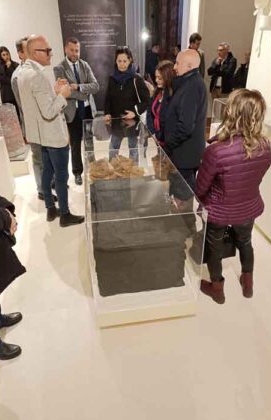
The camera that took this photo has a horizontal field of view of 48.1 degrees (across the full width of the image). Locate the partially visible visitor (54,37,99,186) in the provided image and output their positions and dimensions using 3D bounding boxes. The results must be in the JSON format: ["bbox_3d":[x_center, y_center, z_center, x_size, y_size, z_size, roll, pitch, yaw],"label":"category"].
[{"bbox_3d":[-0.701,-1.147,3.757,0.540,1.750,0.380,-6,31,-7],"label":"partially visible visitor"}]

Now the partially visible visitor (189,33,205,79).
[{"bbox_3d":[1.061,-2.233,5.547,0.340,1.730,0.480,-7,31,-9],"label":"partially visible visitor"}]

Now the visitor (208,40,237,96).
[{"bbox_3d":[1.484,-2.116,5.448,0.500,1.610,0.380,12,33,21],"label":"visitor"}]

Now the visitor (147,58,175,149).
[{"bbox_3d":[0.340,-0.744,3.221,0.400,1.550,0.460,-13,32,-19],"label":"visitor"}]

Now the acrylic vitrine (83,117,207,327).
[{"bbox_3d":[-0.096,-0.159,2.909,0.685,0.876,2.308,-6,31,-7],"label":"acrylic vitrine"}]

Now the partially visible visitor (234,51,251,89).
[{"bbox_3d":[1.963,-2.158,5.606,0.460,1.500,0.340,1,30,4],"label":"partially visible visitor"}]

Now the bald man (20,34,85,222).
[{"bbox_3d":[-0.829,-0.682,2.949,0.560,1.770,0.520,-15,33,-22],"label":"bald man"}]

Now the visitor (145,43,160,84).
[{"bbox_3d":[0.427,-2.754,6.623,0.460,1.570,0.340,-7,31,-9],"label":"visitor"}]

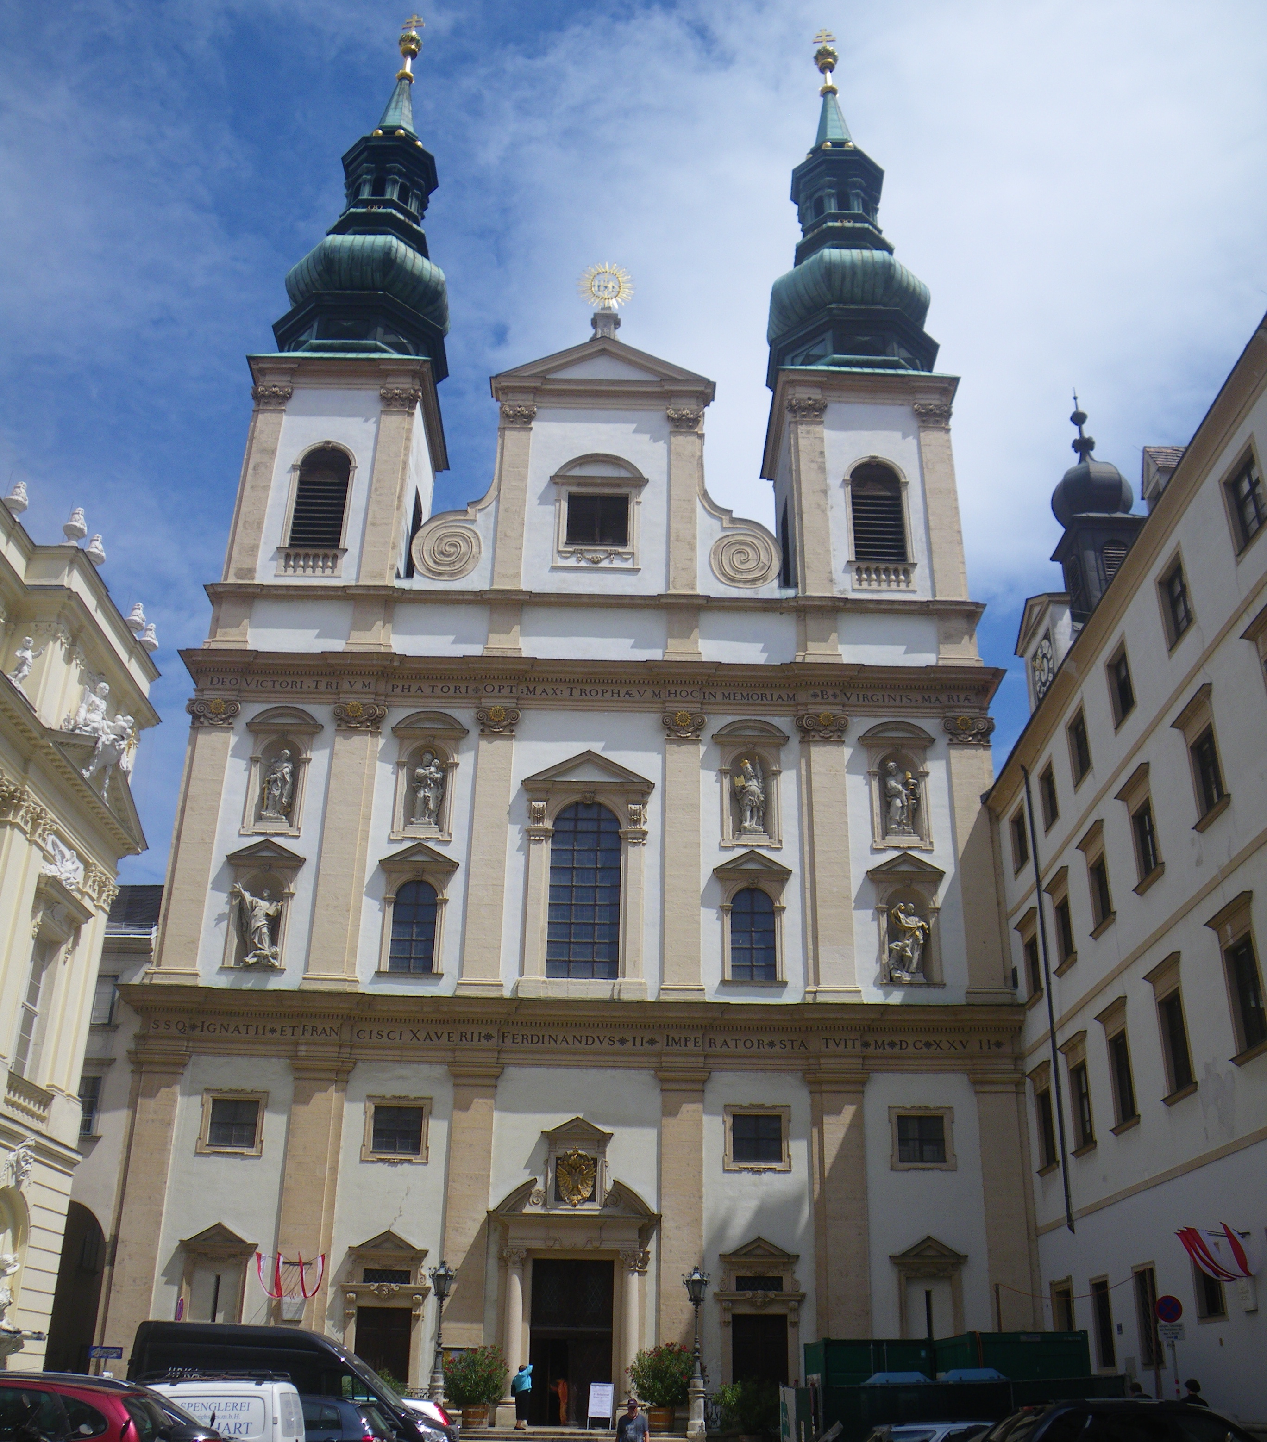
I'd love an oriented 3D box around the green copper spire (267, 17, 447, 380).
[{"bbox_3d":[-11.690,-24.692,64.070,7.200,24.881,7.200,1,-26,-1],"label":"green copper spire"}]

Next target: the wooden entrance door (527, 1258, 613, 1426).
[{"bbox_3d":[-1.765,18.106,39.882,2.366,4.444,0.250,1,-24,-1],"label":"wooden entrance door"}]

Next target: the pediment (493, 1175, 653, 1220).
[{"bbox_3d":[-1.738,13.792,39.557,4.750,1.300,1.000,1,-26,0],"label":"pediment"}]

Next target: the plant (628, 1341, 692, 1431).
[{"bbox_3d":[0.803,18.847,38.681,2.022,2.250,1.900,1,-26,-1],"label":"plant"}]

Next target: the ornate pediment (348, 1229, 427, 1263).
[{"bbox_3d":[-7.296,15.699,40.836,2.289,0.838,0.550,1,-26,-1],"label":"ornate pediment"}]

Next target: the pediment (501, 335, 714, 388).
[{"bbox_3d":[-1.131,-13.669,53.247,8.367,2.620,0.900,1,-24,-1],"label":"pediment"}]

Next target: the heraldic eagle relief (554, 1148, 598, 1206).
[{"bbox_3d":[-1.784,14.212,42.550,1.310,1.726,0.300,1,-26,0],"label":"heraldic eagle relief"}]

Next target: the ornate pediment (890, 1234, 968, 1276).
[{"bbox_3d":[8.850,16.077,41.052,2.276,1.063,0.550,1,-26,-1],"label":"ornate pediment"}]

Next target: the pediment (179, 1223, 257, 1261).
[{"bbox_3d":[-12.132,15.342,40.242,2.282,0.993,0.500,1,-24,-1],"label":"pediment"}]

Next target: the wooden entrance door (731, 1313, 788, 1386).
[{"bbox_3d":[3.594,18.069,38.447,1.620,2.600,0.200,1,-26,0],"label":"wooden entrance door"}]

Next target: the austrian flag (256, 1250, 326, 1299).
[{"bbox_3d":[-9.671,15.652,38.587,2.050,1.320,0.700,1,-26,0],"label":"austrian flag"}]

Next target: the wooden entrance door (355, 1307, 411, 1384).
[{"bbox_3d":[-7.316,18.596,39.511,1.585,3.002,0.200,1,-24,-1],"label":"wooden entrance door"}]

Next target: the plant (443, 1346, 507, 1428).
[{"bbox_3d":[-4.516,19.078,39.126,1.832,2.154,1.741,1,-26,0],"label":"plant"}]

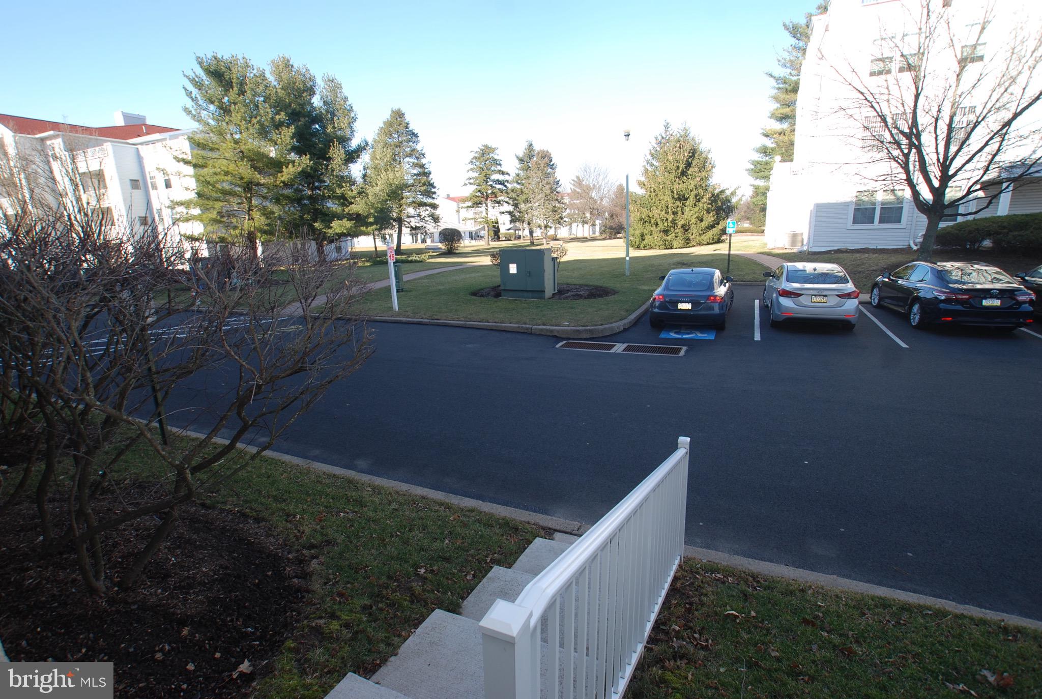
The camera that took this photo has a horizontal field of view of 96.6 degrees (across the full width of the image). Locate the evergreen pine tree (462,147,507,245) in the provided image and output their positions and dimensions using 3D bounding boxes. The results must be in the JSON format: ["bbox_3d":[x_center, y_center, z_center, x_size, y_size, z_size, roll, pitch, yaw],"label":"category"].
[{"bbox_3d":[-4.525,-19.276,58.500,5.394,12.005,5.394,-2,14,0],"label":"evergreen pine tree"}]

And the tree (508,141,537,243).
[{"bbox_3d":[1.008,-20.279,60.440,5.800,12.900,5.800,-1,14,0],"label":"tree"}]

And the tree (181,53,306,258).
[{"bbox_3d":[-17.943,-11.929,29.943,8.000,12.860,8.000,-1,14,0],"label":"tree"}]

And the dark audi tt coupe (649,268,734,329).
[{"bbox_3d":[4.859,-1.538,12.991,1.850,1.360,4.190,5,17,26],"label":"dark audi tt coupe"}]

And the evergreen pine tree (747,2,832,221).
[{"bbox_3d":[23.534,-18.603,37.840,7.360,17.280,7.360,-2,14,0],"label":"evergreen pine tree"}]

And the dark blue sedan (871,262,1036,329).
[{"bbox_3d":[10.819,-1.527,11.966,1.850,1.450,4.880,4,16,22],"label":"dark blue sedan"}]

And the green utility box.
[{"bbox_3d":[0.339,-2.836,17.126,1.770,1.720,1.300,5,16,25],"label":"green utility box"}]

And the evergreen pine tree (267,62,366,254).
[{"bbox_3d":[-14.804,-13.475,33.816,7.000,13.920,7.000,-1,14,0],"label":"evergreen pine tree"}]

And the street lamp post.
[{"bbox_3d":[4.197,-5.694,18.328,0.280,5.560,0.280,-1,14,0],"label":"street lamp post"}]

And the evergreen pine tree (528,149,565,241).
[{"bbox_3d":[3.136,-19.174,58.602,5.200,11.550,5.200,-1,14,0],"label":"evergreen pine tree"}]

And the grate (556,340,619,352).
[{"bbox_3d":[1.566,-0.048,10.607,1.270,0.060,0.660,4,16,23],"label":"grate"}]

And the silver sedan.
[{"bbox_3d":[7.720,-1.590,12.500,1.800,1.440,4.570,4,16,25],"label":"silver sedan"}]

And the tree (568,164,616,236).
[{"bbox_3d":[12.438,-26.566,83.412,8.075,12.701,8.075,-2,14,0],"label":"tree"}]

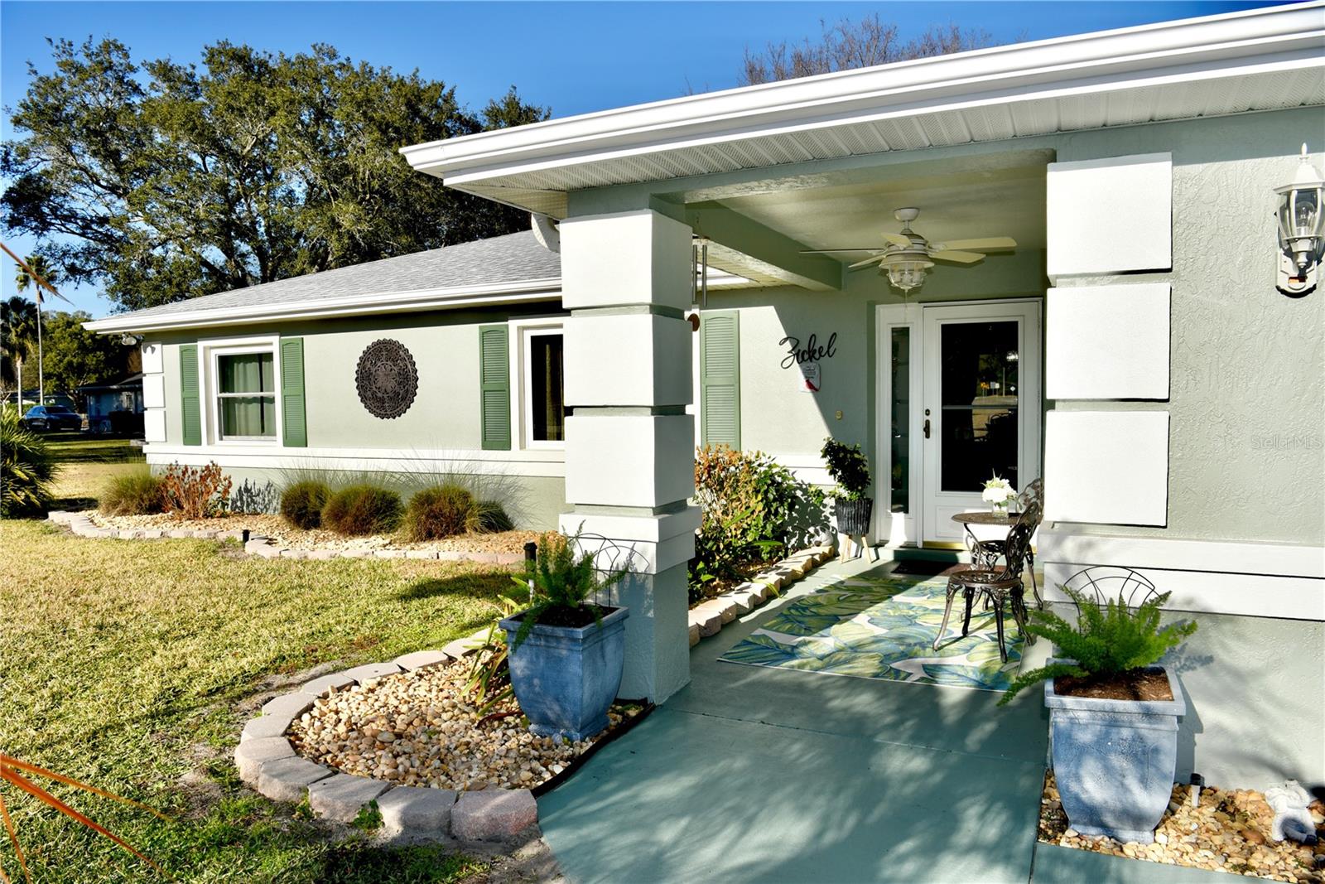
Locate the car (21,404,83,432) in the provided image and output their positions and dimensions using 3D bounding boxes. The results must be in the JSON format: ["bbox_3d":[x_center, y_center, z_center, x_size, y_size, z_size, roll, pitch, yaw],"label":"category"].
[{"bbox_3d":[-39.378,-1.549,57.000,1.850,1.580,4.600,-1,3,-10],"label":"car"}]

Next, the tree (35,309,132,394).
[{"bbox_3d":[-39.711,-4.965,61.000,6.400,8.200,6.400,-2,3,-35],"label":"tree"}]

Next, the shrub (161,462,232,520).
[{"bbox_3d":[-5.568,0.578,10.579,0.855,0.684,0.741,1,3,25],"label":"shrub"}]

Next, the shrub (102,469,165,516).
[{"bbox_3d":[-6.727,0.619,11.212,0.827,0.570,0.807,1,3,25],"label":"shrub"}]

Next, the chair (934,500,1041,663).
[{"bbox_3d":[1.782,0.727,4.775,0.480,0.828,0.420,2,3,41],"label":"chair"}]

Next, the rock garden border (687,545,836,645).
[{"bbox_3d":[0.713,1.037,6.183,0.290,0.120,3.381,1,3,25],"label":"rock garden border"}]

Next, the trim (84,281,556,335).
[{"bbox_3d":[-4.243,-1.472,9.944,7.377,0.180,0.150,1,3,26],"label":"trim"}]

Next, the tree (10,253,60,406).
[{"bbox_3d":[-44.557,-7.194,63.000,3.000,12.400,3.000,-2,3,-35],"label":"tree"}]

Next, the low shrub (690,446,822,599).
[{"bbox_3d":[0.642,0.539,6.891,1.140,0.969,1.425,1,3,25],"label":"low shrub"}]

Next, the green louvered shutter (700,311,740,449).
[{"bbox_3d":[0.528,-0.568,8.044,0.366,1.270,0.045,1,3,25],"label":"green louvered shutter"}]

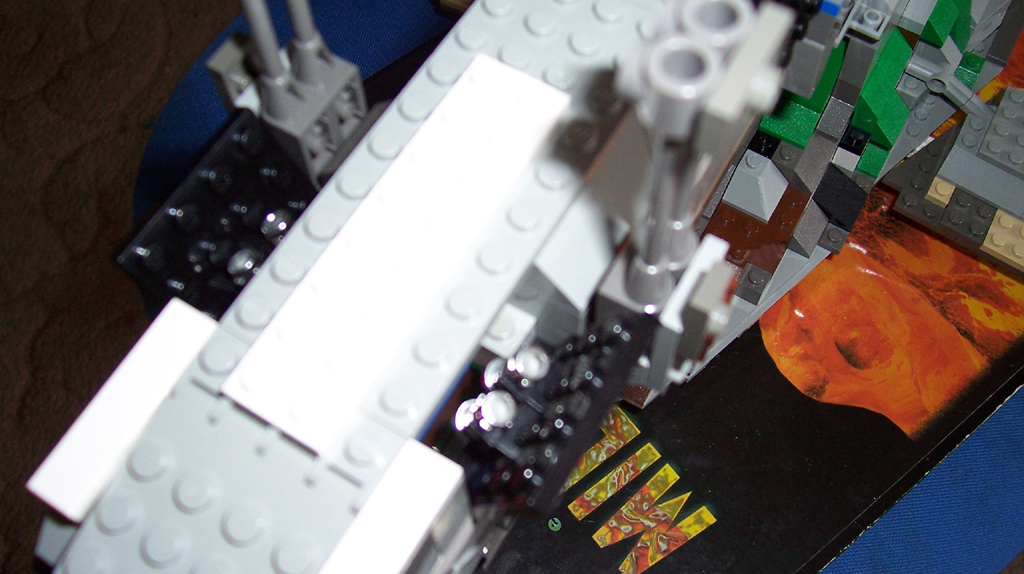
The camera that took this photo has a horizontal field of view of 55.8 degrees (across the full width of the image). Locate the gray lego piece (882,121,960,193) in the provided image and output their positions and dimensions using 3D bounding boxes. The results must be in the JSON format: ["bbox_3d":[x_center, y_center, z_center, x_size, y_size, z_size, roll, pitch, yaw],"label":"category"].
[{"bbox_3d":[0.151,-0.050,0.355,0.016,0.005,0.041,27,70,12],"label":"gray lego piece"}]

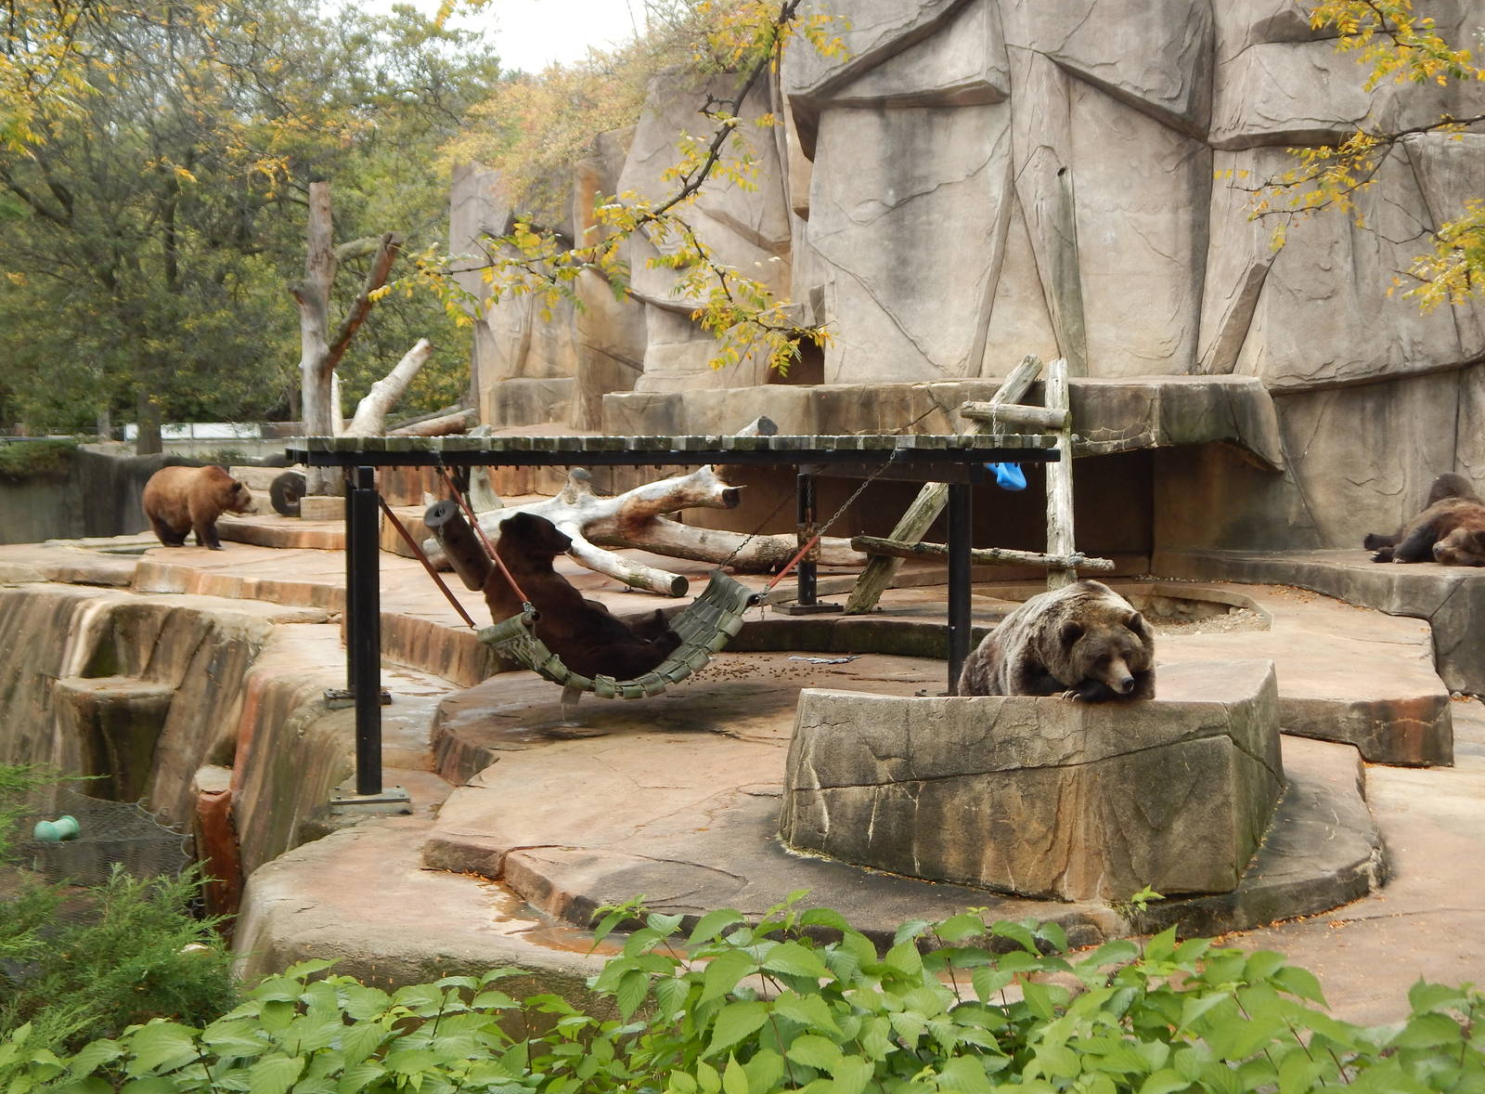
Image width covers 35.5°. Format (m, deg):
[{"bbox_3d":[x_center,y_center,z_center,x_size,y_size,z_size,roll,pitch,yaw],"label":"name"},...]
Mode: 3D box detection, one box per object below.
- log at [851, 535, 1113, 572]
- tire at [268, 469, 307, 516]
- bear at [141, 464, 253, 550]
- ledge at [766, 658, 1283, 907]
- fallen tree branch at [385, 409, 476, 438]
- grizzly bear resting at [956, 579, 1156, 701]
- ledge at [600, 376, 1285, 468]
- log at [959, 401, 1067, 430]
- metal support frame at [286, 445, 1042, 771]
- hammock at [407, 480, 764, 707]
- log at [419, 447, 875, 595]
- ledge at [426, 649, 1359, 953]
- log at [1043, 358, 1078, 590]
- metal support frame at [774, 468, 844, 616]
[{"bbox_3d":[1.891,0.055,18.200,2.070,0.140,0.140,5,3,0],"label":"log"},{"bbox_3d":[-6.242,-0.731,32.301,0.630,0.630,0.220,-1,3,-27],"label":"tire"},{"bbox_3d":[-6.100,-0.449,26.000,1.450,0.950,0.600,1,3,30],"label":"bear"},{"bbox_3d":[1.327,0.970,10.364,1.950,0.760,1.950,1,3,21],"label":"ledge"},{"bbox_3d":[-3.604,-1.440,27.000,1.200,0.360,0.500,-1,3,-12],"label":"fallen tree branch"},{"bbox_3d":[1.338,0.422,10.100,0.720,0.620,1.250,-1,3,-20],"label":"grizzly bear resting"},{"bbox_3d":[2.000,-1.235,22.700,6.700,0.820,1.800,0,3,15],"label":"ledge"},{"bbox_3d":[1.988,-0.966,17.000,0.830,0.140,0.130,5,3,11],"label":"log"},{"bbox_3d":[-0.690,0.279,14.710,4.200,1.930,4.200,-1,3,-12],"label":"metal support frame"},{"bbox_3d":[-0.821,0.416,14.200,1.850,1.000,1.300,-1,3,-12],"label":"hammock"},{"bbox_3d":[-0.900,-0.314,19.600,4.000,1.150,2.400,0,3,7],"label":"log"},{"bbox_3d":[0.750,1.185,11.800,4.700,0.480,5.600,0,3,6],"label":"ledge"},{"bbox_3d":[2.540,-0.557,18.600,0.220,2.135,0.220,-1,-22,6],"label":"log"},{"bbox_3d":[0.500,-0.055,17.900,0.460,1.150,0.460,-1,3,-14],"label":"metal support frame"}]

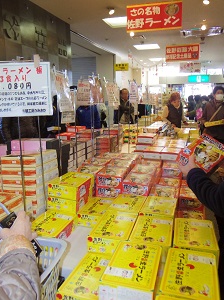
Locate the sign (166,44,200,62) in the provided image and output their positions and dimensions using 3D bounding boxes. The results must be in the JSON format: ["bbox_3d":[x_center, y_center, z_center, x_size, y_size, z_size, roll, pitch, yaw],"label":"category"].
[{"bbox_3d":[1.506,-2.040,5.600,0.680,0.315,0.020,0,11,15],"label":"sign"}]

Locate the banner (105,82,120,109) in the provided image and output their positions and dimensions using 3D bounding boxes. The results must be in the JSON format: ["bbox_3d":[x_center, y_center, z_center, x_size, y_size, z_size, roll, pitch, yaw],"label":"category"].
[{"bbox_3d":[0.006,-0.670,3.300,0.200,0.310,0.020,1,11,3],"label":"banner"}]

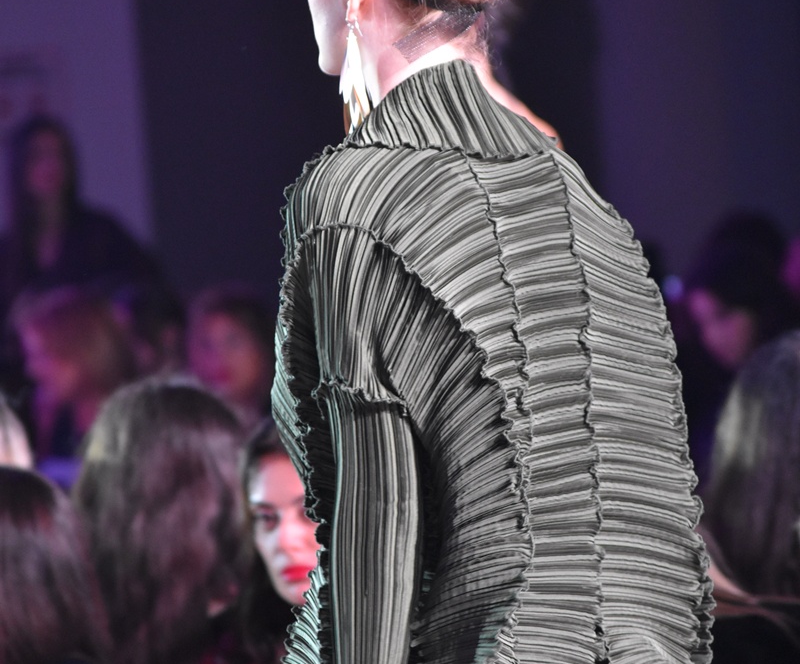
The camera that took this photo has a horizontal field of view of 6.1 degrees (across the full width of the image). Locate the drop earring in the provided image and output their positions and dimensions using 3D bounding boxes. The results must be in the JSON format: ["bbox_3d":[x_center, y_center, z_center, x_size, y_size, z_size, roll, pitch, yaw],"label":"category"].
[{"bbox_3d":[-0.042,-0.242,7.085,0.029,0.110,0.017,-2,2,38],"label":"drop earring"}]

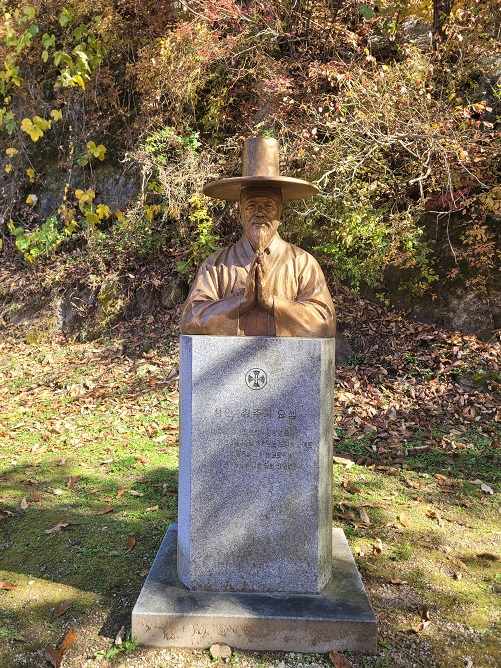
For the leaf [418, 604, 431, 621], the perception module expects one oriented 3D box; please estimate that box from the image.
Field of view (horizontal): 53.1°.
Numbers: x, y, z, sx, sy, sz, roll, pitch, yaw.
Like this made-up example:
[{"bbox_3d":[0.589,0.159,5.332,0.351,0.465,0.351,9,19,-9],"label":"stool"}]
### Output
[{"bbox_3d":[0.774,1.238,2.232,0.055,0.045,0.080,3,6,19],"label":"leaf"}]

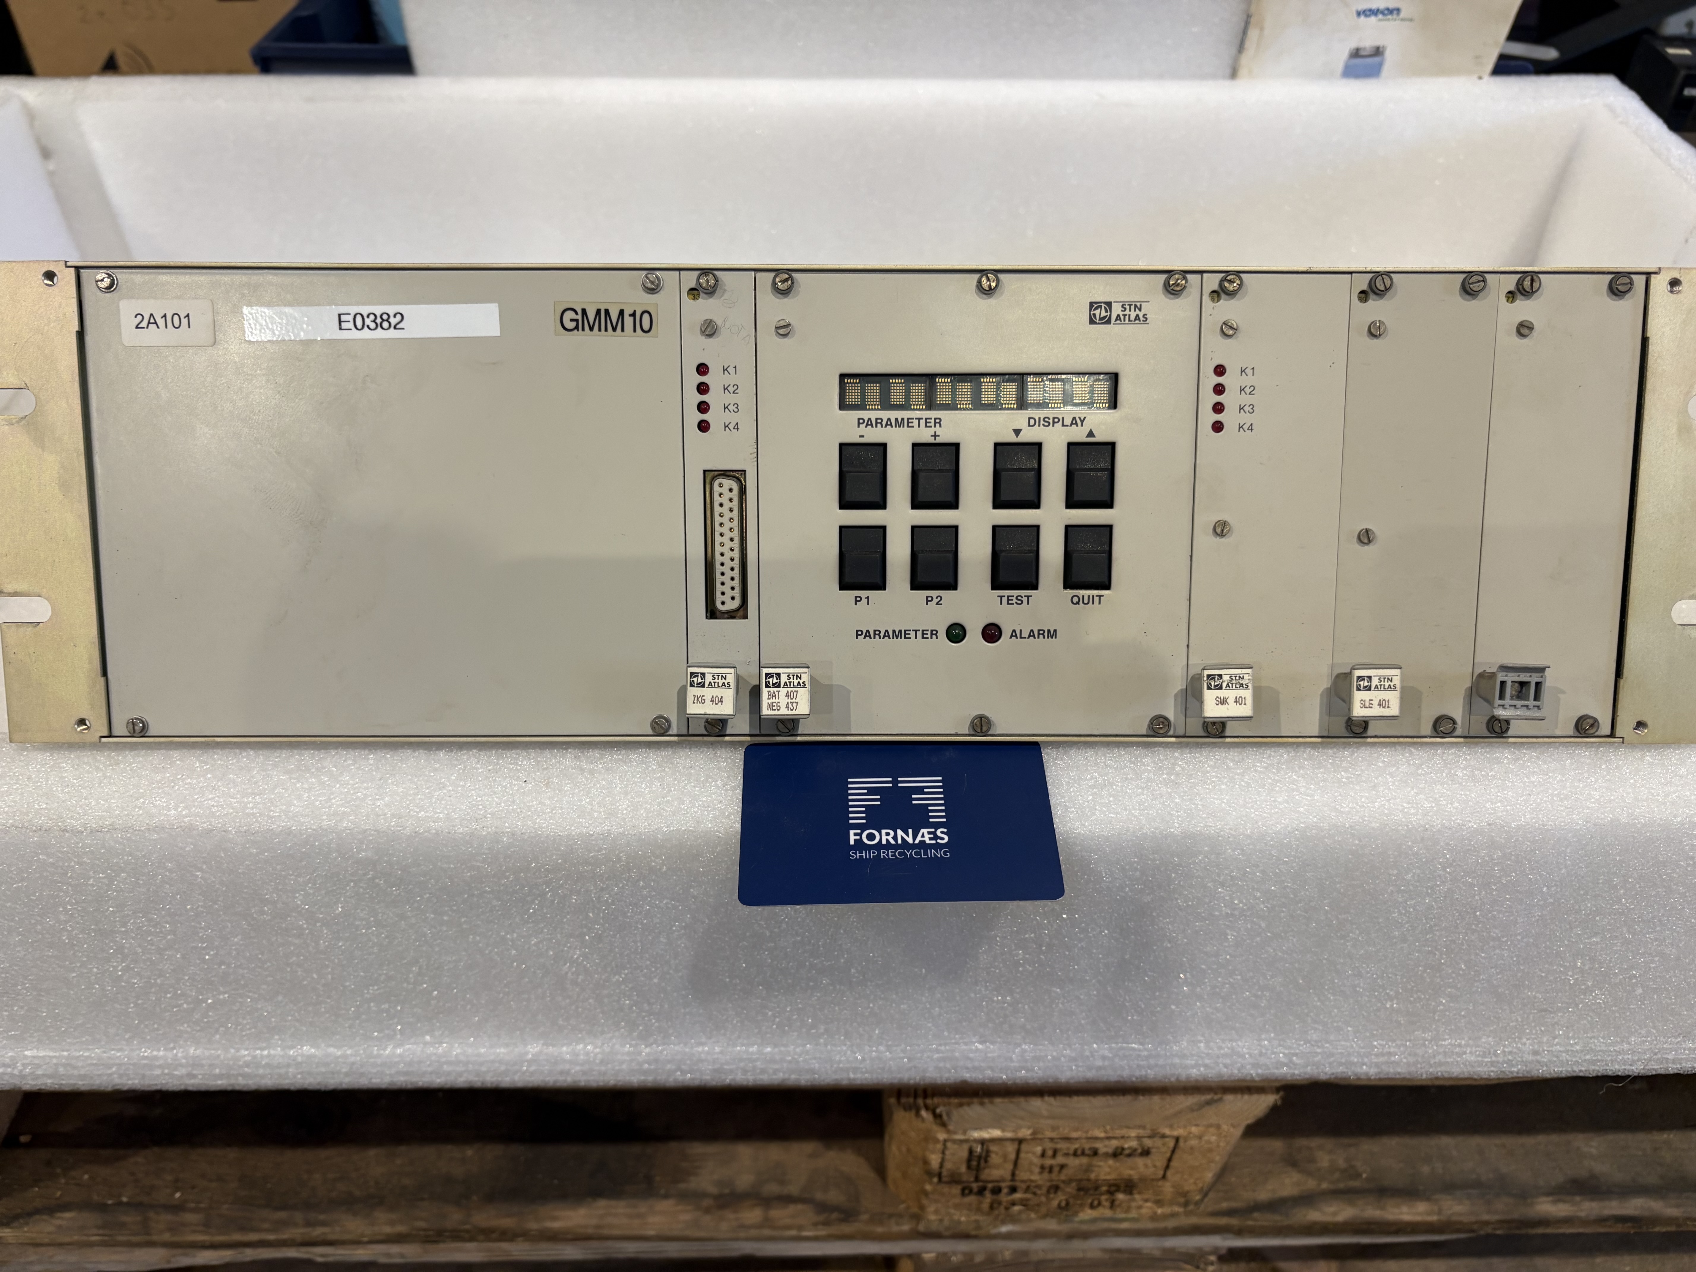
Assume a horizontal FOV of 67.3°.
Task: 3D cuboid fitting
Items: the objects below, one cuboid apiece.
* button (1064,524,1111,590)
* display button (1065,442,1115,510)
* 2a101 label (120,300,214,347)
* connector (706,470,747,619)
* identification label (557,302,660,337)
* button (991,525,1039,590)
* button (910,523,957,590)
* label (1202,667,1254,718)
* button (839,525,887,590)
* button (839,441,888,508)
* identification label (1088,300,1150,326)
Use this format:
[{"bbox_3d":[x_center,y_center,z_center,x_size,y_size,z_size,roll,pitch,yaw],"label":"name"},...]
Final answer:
[{"bbox_3d":[0.068,-0.022,0.357,0.013,0.018,0.005,0,7,-1],"label":"button"},{"bbox_3d":[0.068,-0.044,0.354,0.014,0.018,0.005,0,7,-1],"label":"display button"},{"bbox_3d":[-0.185,-0.085,0.347,0.026,0.013,0.001,0,7,-1],"label":"2a101 label"},{"bbox_3d":[-0.034,-0.026,0.359,0.012,0.044,0.009,0,7,-1],"label":"connector"},{"bbox_3d":[-0.066,-0.086,0.348,0.028,0.009,0.001,0,7,-1],"label":"identification label"},{"bbox_3d":[0.047,-0.022,0.357,0.013,0.018,0.005,0,7,-1],"label":"button"},{"bbox_3d":[0.024,-0.022,0.356,0.014,0.018,0.005,0,7,-1],"label":"button"},{"bbox_3d":[0.105,0.015,0.352,0.013,0.014,0.003,0,7,-1],"label":"label"},{"bbox_3d":[0.004,-0.022,0.356,0.013,0.018,0.005,0,7,-1],"label":"button"},{"bbox_3d":[0.004,-0.044,0.353,0.013,0.018,0.005,0,7,-1],"label":"button"},{"bbox_3d":[0.074,-0.088,0.349,0.017,0.007,0.001,0,7,-1],"label":"identification label"}]

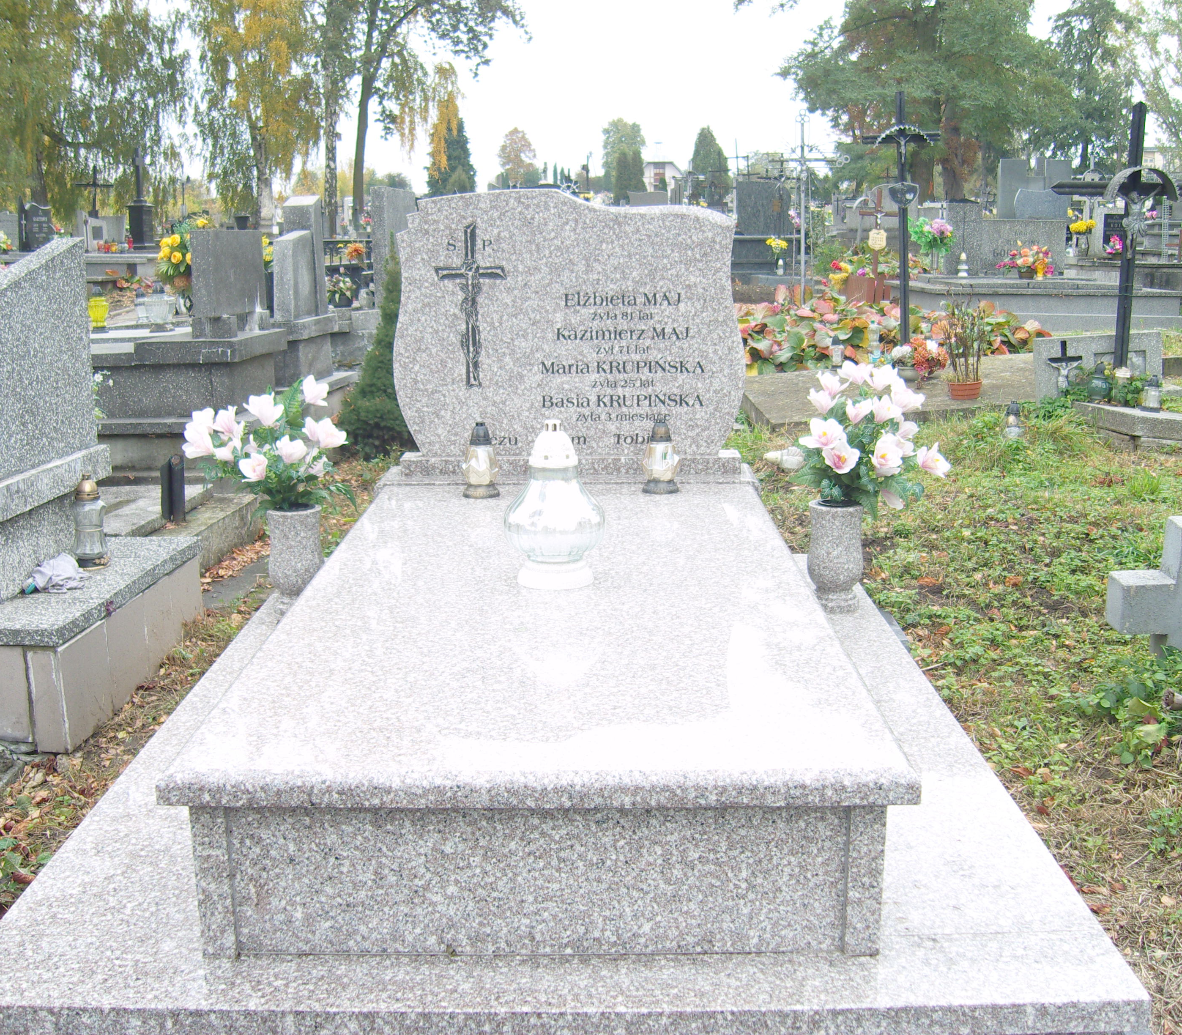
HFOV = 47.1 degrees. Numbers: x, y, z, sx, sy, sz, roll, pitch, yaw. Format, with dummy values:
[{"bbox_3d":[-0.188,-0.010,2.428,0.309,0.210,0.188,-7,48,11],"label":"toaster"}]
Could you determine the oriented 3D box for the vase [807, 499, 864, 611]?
[{"bbox_3d":[0.699,0.113,3.880,0.157,0.302,0.157,0,13,0],"label":"vase"}]

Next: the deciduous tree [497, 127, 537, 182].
[{"bbox_3d":[-5.138,-23.765,95.000,3.000,7.300,3.000,0,13,0],"label":"deciduous tree"}]

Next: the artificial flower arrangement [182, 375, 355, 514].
[{"bbox_3d":[-0.896,-0.203,3.770,0.472,0.386,0.378,0,13,0],"label":"artificial flower arrangement"}]

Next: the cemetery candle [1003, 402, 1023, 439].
[{"bbox_3d":[2.305,-0.532,7.400,0.102,0.196,0.102,0,13,0],"label":"cemetery candle"}]

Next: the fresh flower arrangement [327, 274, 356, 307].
[{"bbox_3d":[-1.541,-1.401,8.350,0.200,0.210,0.190,0,13,0],"label":"fresh flower arrangement"}]

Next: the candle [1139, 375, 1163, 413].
[{"bbox_3d":[3.021,-0.670,7.300,0.113,0.193,0.113,0,13,0],"label":"candle"}]

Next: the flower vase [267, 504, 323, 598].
[{"bbox_3d":[-0.785,0.117,3.600,0.154,0.291,0.154,0,13,0],"label":"flower vase"}]

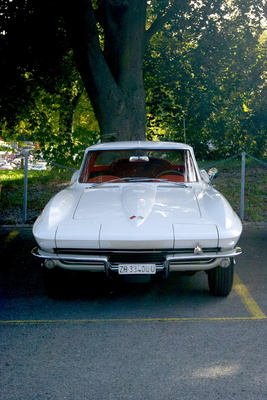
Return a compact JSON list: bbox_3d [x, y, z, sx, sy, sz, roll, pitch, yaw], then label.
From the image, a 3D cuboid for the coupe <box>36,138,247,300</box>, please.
[{"bbox_3d":[0.068,0.051,8.678,1.770,1.265,4.450,0,6,1],"label":"coupe"}]

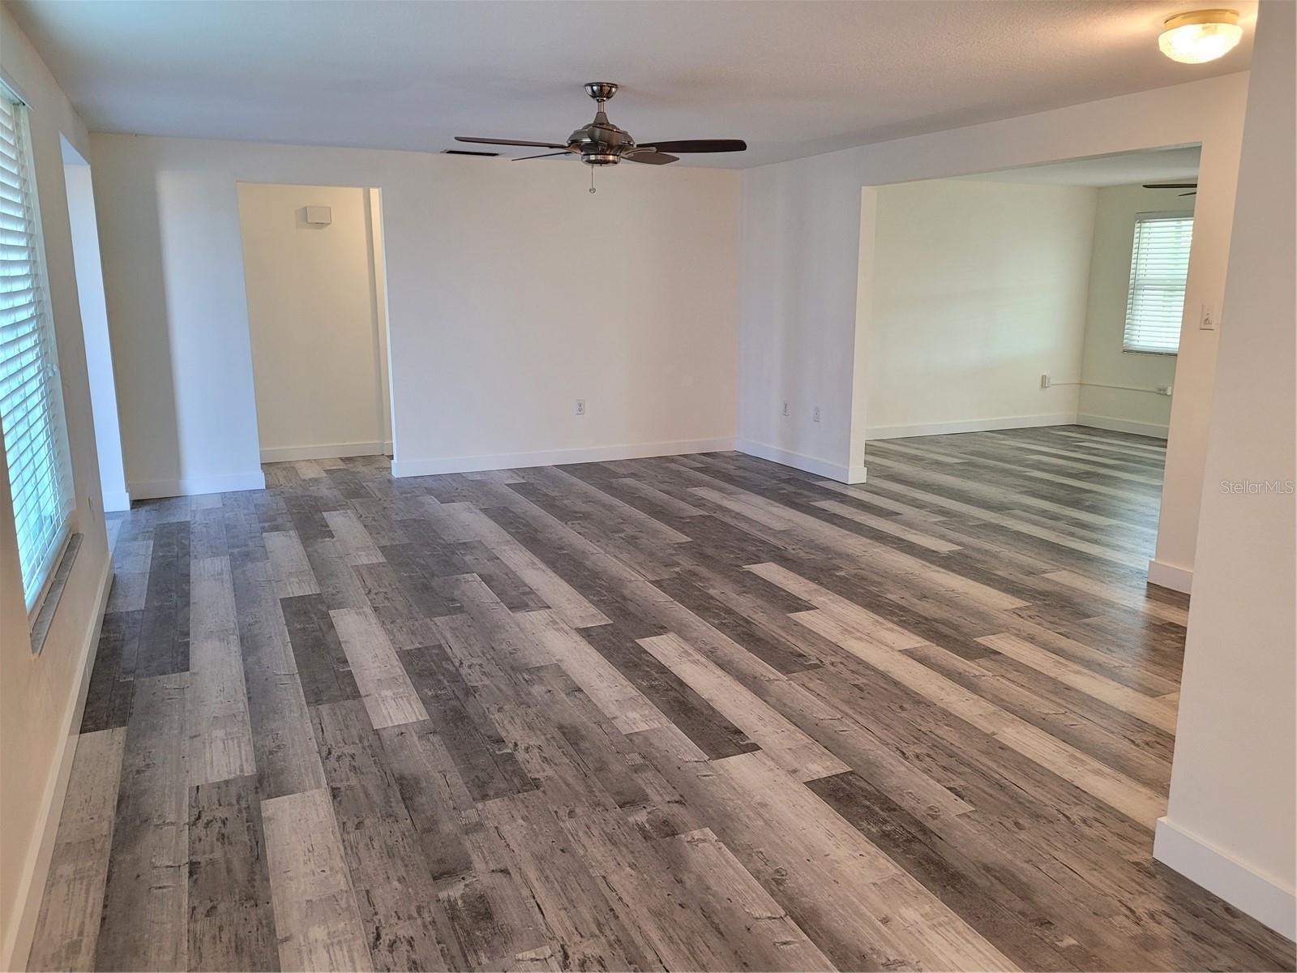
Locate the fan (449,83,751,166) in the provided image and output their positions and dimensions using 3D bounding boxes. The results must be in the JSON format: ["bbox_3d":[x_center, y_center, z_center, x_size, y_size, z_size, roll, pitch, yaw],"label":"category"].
[{"bbox_3d":[-0.211,-1.645,4.416,1.310,0.330,1.280,-1,12,-6],"label":"fan"}]

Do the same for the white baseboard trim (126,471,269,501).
[{"bbox_3d":[-3.022,-0.012,6.563,0.822,0.133,0.018,-5,13,-24],"label":"white baseboard trim"}]

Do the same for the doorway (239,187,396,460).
[{"bbox_3d":[-2.276,-1.025,6.763,0.915,2.030,0.130,-5,13,-24],"label":"doorway"}]

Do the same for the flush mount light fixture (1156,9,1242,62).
[{"bbox_3d":[1.841,-1.490,3.256,0.250,0.140,0.250,-5,13,-24],"label":"flush mount light fixture"}]

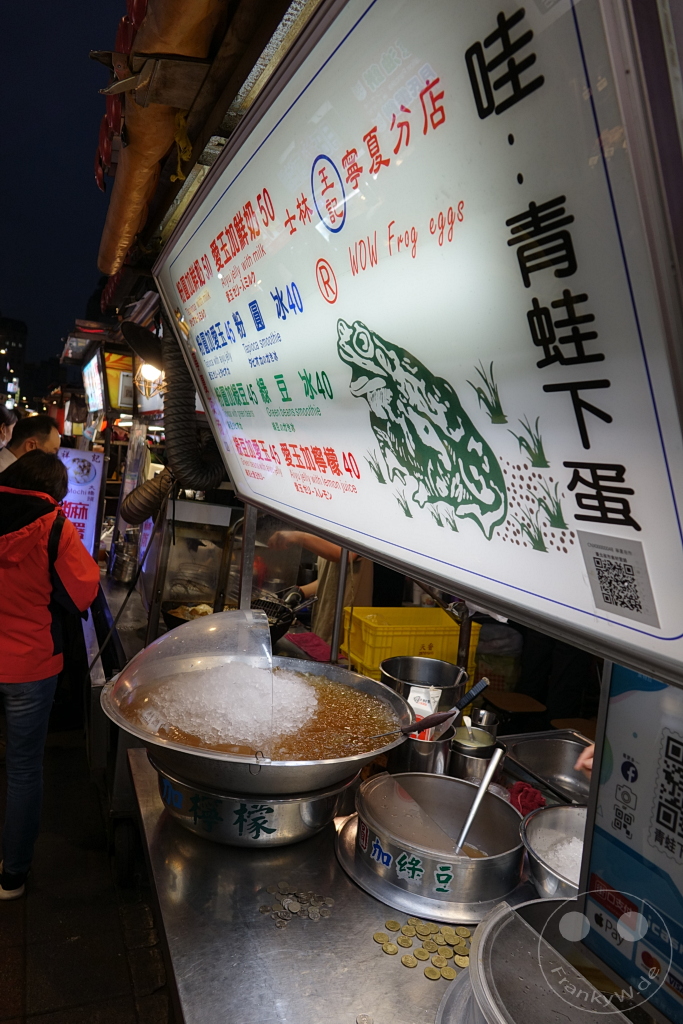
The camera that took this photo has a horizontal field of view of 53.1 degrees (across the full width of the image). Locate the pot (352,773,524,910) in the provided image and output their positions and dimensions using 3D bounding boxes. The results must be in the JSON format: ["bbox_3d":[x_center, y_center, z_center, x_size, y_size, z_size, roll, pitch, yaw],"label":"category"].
[{"bbox_3d":[0.217,0.710,1.520,0.374,0.084,0.374,6,5,-1],"label":"pot"}]

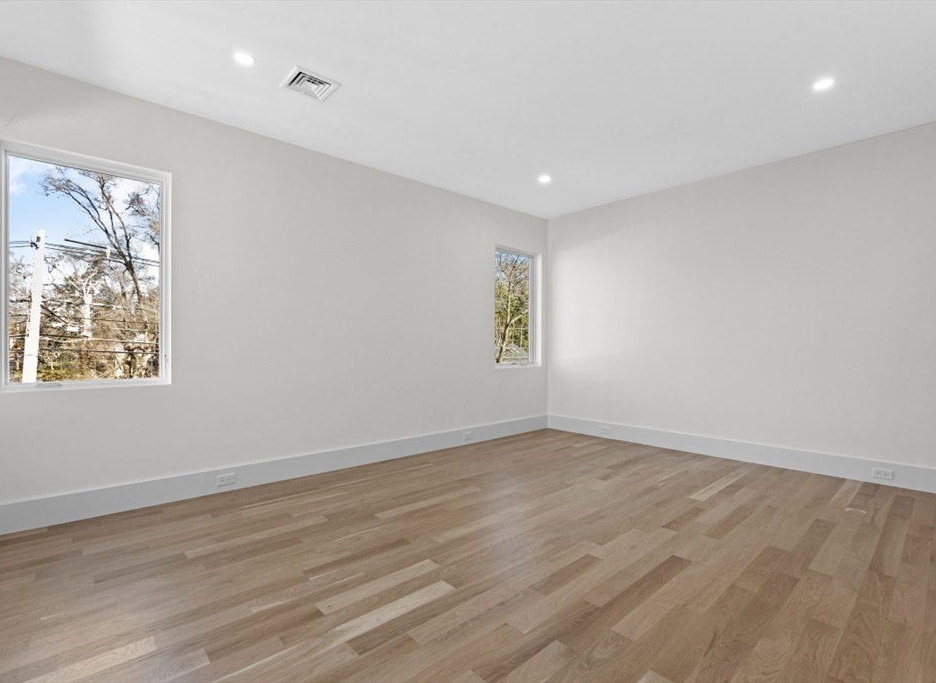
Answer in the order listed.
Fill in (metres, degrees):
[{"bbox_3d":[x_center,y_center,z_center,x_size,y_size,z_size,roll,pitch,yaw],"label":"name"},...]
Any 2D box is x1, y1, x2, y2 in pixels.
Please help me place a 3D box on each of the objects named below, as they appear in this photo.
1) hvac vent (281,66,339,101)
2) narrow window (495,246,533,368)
[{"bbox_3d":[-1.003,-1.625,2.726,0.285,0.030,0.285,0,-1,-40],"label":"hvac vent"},{"bbox_3d":[0.599,-0.407,5.303,0.823,1.456,0.110,0,-1,-40],"label":"narrow window"}]

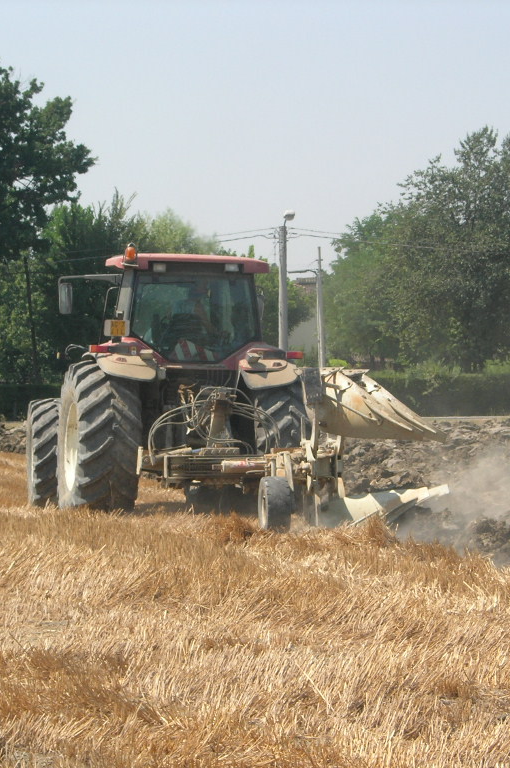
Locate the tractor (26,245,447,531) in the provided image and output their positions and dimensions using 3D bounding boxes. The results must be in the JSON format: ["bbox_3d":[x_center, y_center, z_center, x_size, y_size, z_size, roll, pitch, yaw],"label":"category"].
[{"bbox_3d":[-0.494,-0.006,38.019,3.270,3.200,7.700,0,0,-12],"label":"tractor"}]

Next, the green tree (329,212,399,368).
[{"bbox_3d":[4.699,-2.869,136.000,4.200,8.217,4.200,0,0,0],"label":"green tree"}]

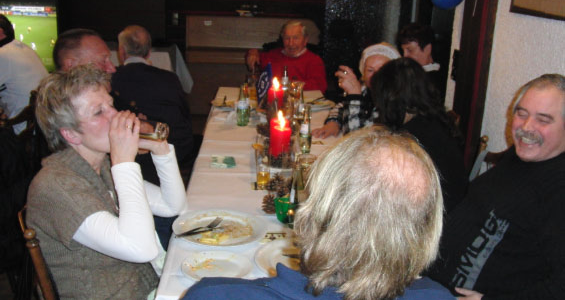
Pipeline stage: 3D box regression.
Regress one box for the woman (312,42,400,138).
[{"bbox_3d":[0.459,0.044,3.049,0.720,1.180,0.550,0,16,-7],"label":"woman"}]

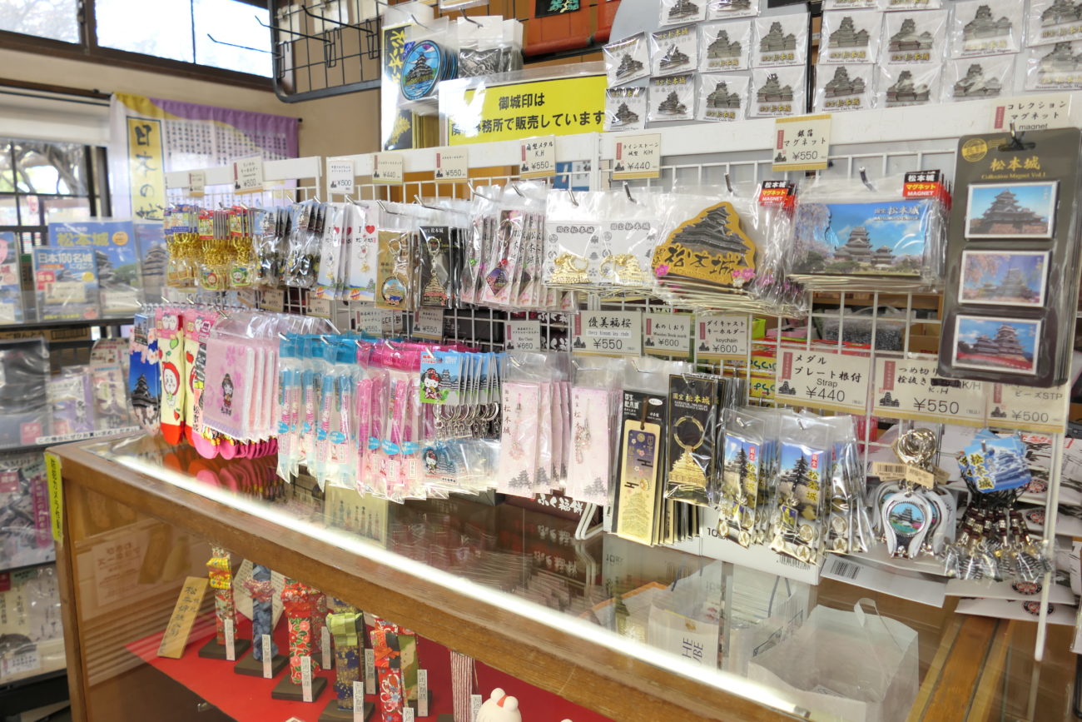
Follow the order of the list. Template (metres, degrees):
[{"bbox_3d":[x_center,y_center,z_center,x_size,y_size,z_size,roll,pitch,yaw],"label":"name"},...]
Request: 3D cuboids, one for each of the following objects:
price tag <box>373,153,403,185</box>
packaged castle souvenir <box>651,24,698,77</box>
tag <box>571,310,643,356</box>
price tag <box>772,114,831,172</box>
[{"bbox_3d":[-0.211,-0.266,1.037,0.057,0.041,0.004,6,10,34],"label":"price tag"},{"bbox_3d":[0.161,-0.375,0.911,0.059,0.055,0.008,5,10,31],"label":"packaged castle souvenir"},{"bbox_3d":[0.075,-0.031,0.874,0.091,0.055,0.004,6,11,34],"label":"tag"},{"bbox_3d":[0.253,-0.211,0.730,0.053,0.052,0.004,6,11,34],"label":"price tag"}]

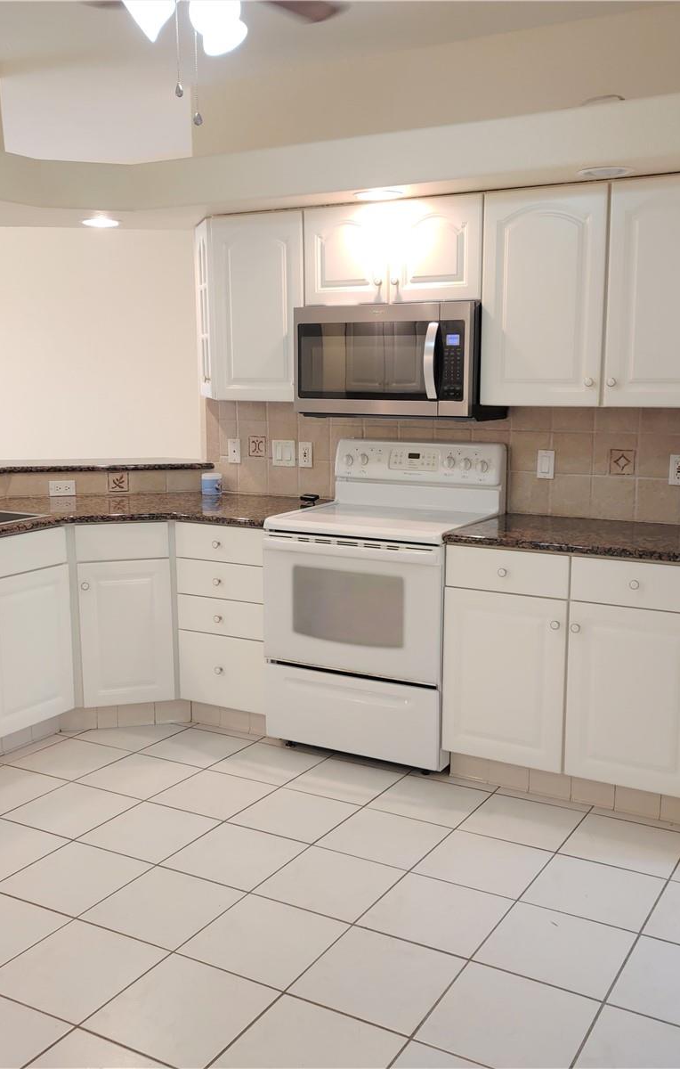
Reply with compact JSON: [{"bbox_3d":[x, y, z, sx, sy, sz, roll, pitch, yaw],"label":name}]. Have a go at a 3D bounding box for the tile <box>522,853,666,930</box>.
[{"bbox_3d":[0.737,1.030,3.085,0.338,0.010,0.338,5,11,30],"label":"tile"}]

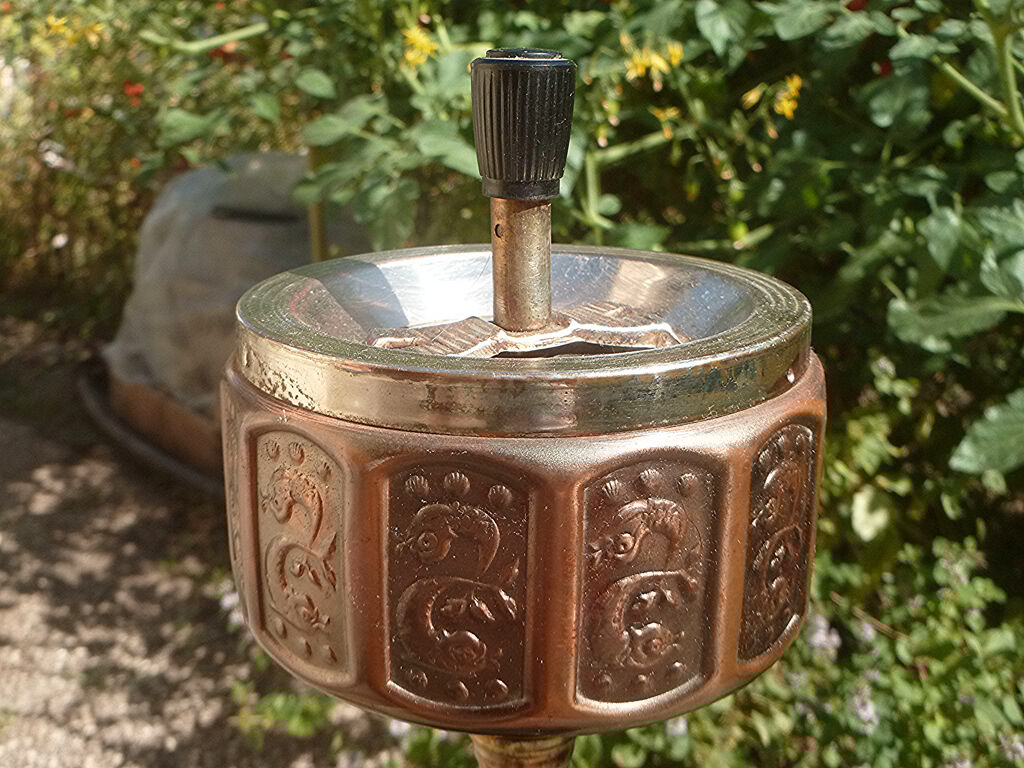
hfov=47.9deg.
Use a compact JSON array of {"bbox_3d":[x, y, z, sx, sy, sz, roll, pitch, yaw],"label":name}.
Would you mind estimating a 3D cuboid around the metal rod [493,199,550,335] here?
[{"bbox_3d":[0.002,-0.027,0.256,0.013,0.028,0.013,0,17,0],"label":"metal rod"}]

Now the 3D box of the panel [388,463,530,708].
[{"bbox_3d":[-0.009,0.037,0.209,0.026,0.046,0.004,3,17,10],"label":"panel"}]

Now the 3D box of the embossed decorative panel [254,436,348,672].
[{"bbox_3d":[-0.040,0.032,0.223,0.026,0.046,0.004,14,22,39],"label":"embossed decorative panel"}]

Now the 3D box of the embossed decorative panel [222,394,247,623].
[{"bbox_3d":[-0.059,0.024,0.249,0.004,0.046,0.026,-6,18,-18],"label":"embossed decorative panel"}]

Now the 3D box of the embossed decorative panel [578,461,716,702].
[{"bbox_3d":[0.024,0.036,0.211,0.026,0.046,0.004,-6,18,-18],"label":"embossed decorative panel"}]

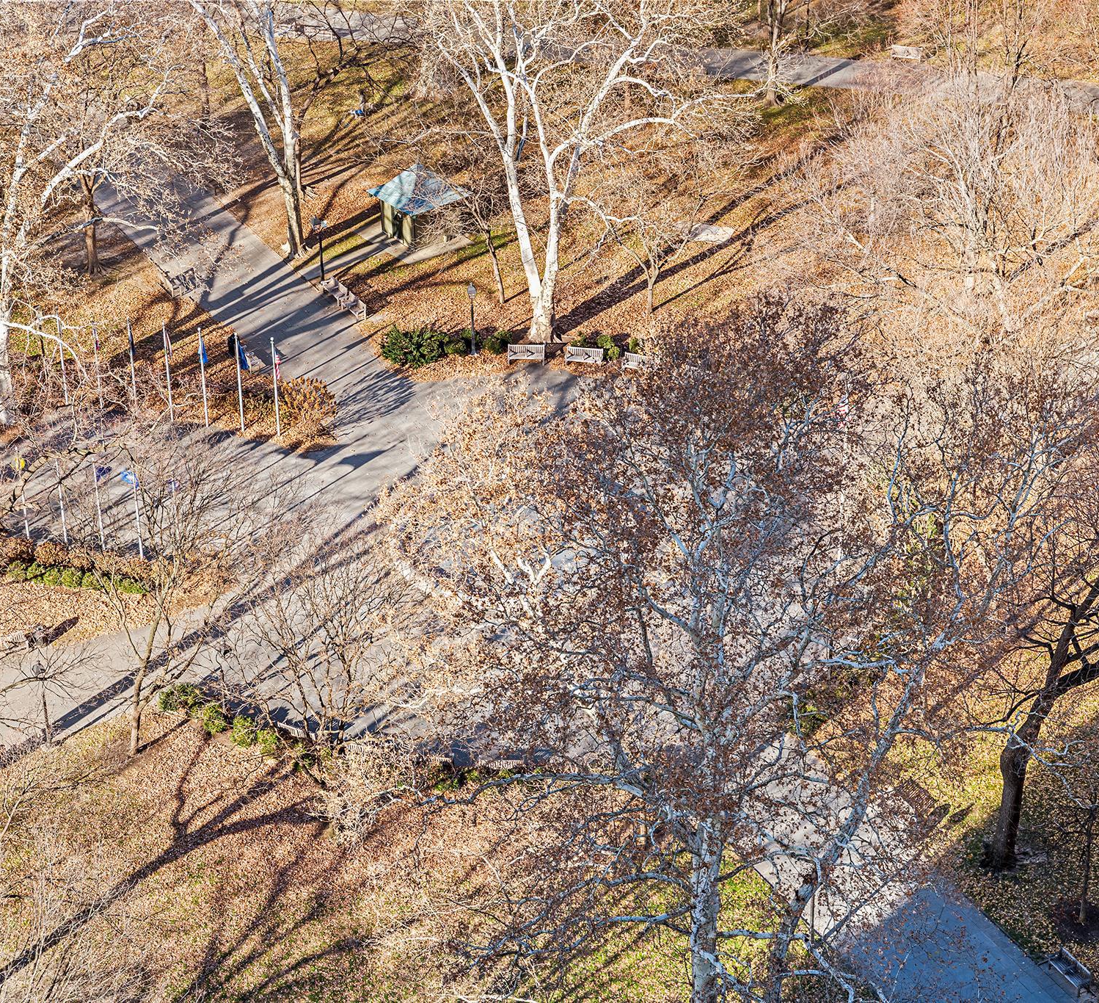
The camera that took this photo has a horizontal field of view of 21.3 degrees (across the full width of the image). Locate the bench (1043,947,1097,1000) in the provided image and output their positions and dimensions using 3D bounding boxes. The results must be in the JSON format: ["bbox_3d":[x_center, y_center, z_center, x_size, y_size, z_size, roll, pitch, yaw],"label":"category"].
[{"bbox_3d":[19.757,17.824,110.845,0.680,0.880,1.750,-19,38,-25],"label":"bench"}]

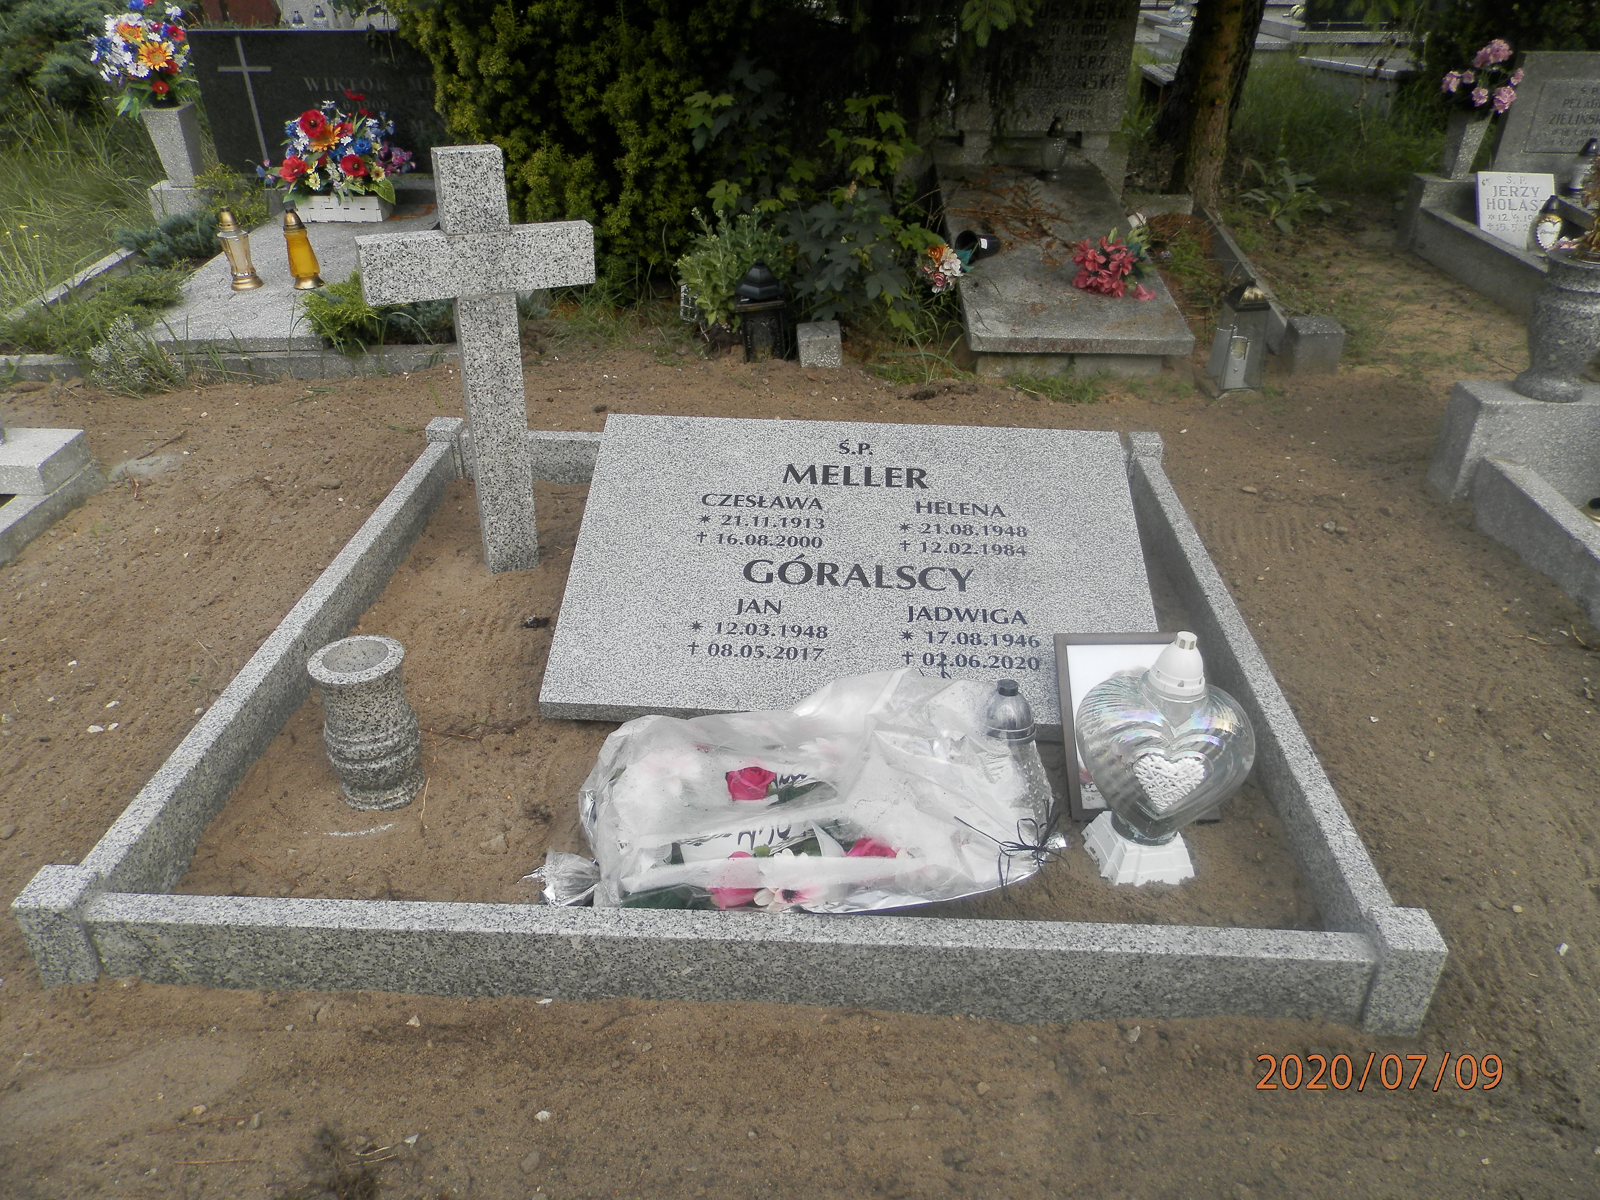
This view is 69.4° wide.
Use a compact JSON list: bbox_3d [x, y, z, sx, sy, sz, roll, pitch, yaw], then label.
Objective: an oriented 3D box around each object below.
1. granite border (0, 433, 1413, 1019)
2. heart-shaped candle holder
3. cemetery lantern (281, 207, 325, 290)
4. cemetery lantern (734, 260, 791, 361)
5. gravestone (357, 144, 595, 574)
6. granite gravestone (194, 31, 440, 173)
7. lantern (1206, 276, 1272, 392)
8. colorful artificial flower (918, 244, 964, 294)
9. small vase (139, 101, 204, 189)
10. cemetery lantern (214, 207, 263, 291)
[{"bbox_3d":[-0.075,0.053,2.401,1.970,0.156,1.826,2,30,3],"label":"granite border"},{"bbox_3d":[0.551,0.217,1.773,0.242,0.384,0.140,-1,30,-2],"label":"heart-shaped candle holder"},{"bbox_3d":[-1.864,-1.312,4.314,0.105,0.285,0.105,2,30,3],"label":"cemetery lantern"},{"bbox_3d":[-0.124,-1.021,4.055,0.170,0.337,0.170,2,30,3],"label":"cemetery lantern"},{"bbox_3d":[-0.681,-0.495,2.559,0.472,0.951,0.065,-13,34,-24],"label":"gravestone"},{"bbox_3d":[-1.996,-2.328,5.389,1.515,0.626,0.091,2,30,3],"label":"granite gravestone"},{"bbox_3d":[1.453,-0.879,3.795,0.145,0.331,0.145,2,30,3],"label":"lantern"},{"bbox_3d":[0.527,-1.232,4.290,0.170,0.180,0.160,2,30,3],"label":"colorful artificial flower"},{"bbox_3d":[-2.973,-2.186,5.522,0.182,0.333,0.172,2,30,3],"label":"small vase"},{"bbox_3d":[-2.095,-1.316,4.321,0.115,0.291,0.115,2,30,3],"label":"cemetery lantern"}]

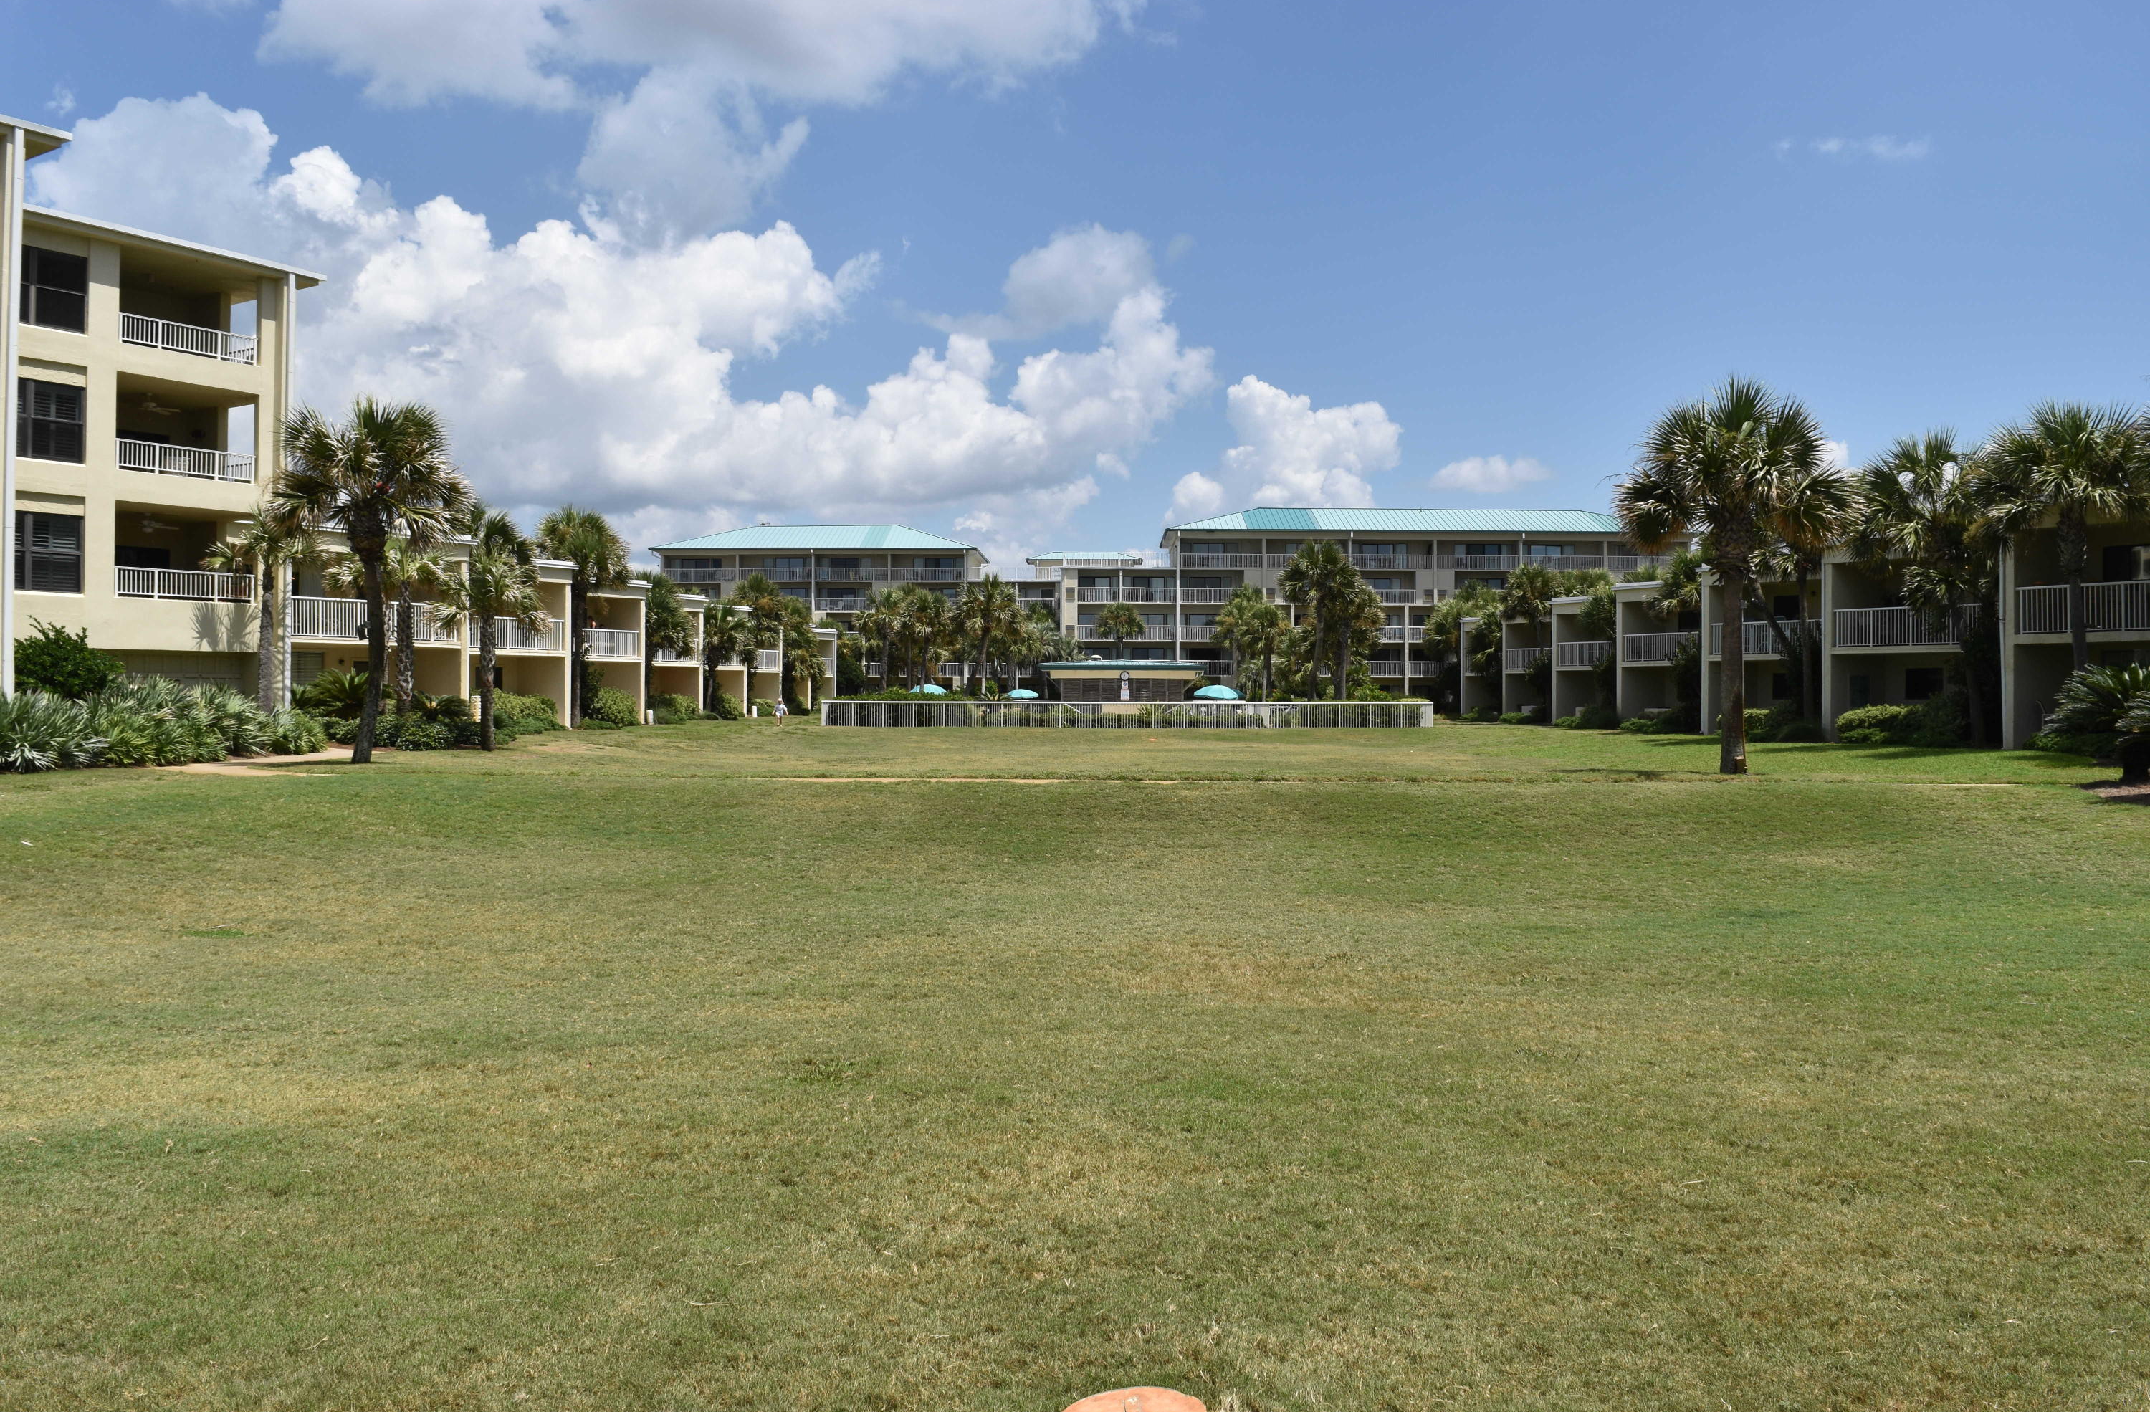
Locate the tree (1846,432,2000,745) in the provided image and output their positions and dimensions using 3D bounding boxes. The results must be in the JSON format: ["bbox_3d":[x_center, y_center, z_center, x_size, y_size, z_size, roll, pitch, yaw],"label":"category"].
[{"bbox_3d":[20.680,-2.870,39.300,3.700,7.620,3.700,0,0,0],"label":"tree"}]

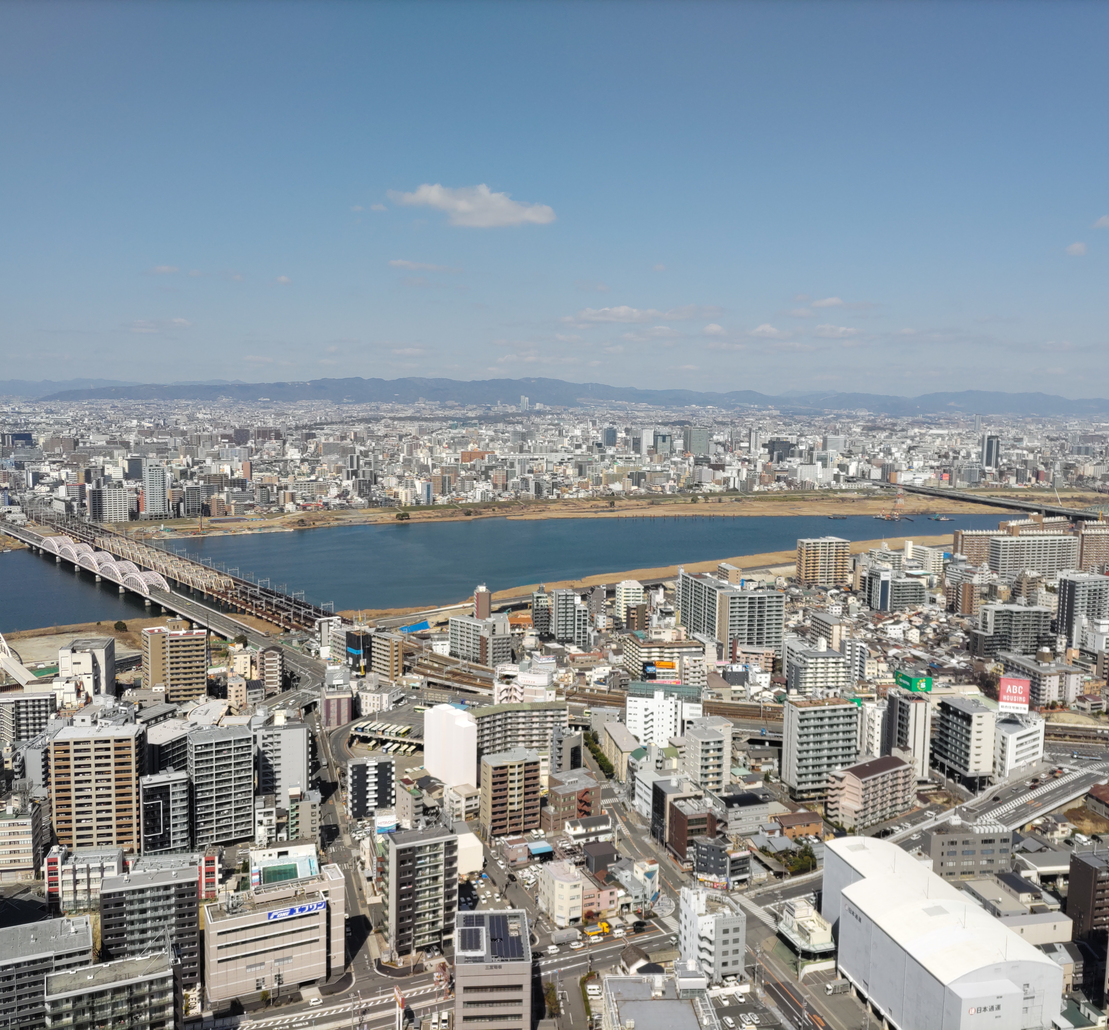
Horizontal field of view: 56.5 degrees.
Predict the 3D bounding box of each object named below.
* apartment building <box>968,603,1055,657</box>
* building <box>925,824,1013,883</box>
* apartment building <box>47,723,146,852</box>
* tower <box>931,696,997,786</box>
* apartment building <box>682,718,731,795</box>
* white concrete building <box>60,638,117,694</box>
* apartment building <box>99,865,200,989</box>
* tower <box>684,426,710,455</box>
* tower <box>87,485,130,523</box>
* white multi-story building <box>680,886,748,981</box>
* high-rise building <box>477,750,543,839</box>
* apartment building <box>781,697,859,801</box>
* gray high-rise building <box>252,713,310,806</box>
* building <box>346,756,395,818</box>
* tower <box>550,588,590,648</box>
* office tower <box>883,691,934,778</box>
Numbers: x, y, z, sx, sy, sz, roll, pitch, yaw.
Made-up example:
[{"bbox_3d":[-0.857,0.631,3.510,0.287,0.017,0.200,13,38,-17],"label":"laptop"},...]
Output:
[{"bbox_3d":[305.320,77.940,687.460,45.420,31.510,23.060,0,6,-10],"label":"apartment building"},{"bbox_3d":[149.660,123.060,378.790,31.300,18.000,12.500,0,6,-8],"label":"building"},{"bbox_3d":[-165.340,100.990,376.180,28.580,44.920,14.510,0,6,-11],"label":"apartment building"},{"bbox_3d":[183.480,101.650,462.110,10.350,34.500,25.170,-1,6,-13],"label":"tower"},{"bbox_3d":[64.270,102.510,432.990,15.210,30.810,14.910,-1,7,-18],"label":"apartment building"},{"bbox_3d":[-248.040,87.360,550.890,22.300,36.000,29.000,0,6,-10],"label":"white concrete building"},{"bbox_3d":[-112.420,117.440,288.700,25.110,32.700,9.220,-1,7,-19],"label":"apartment building"},{"bbox_3d":[445.820,-229.270,3247.630,59.730,94.000,52.750,-1,7,-16],"label":"tower"},{"bbox_3d":[-566.900,-11.420,1312.800,44.530,41.920,14.910,-2,7,-27],"label":"tower"},{"bbox_3d":[45.860,120.680,298.180,14.710,23.850,11.950,-1,7,-15],"label":"white multi-story building"},{"bbox_3d":[-17.520,110.410,407.260,20.600,30.500,12.000,-2,7,-24],"label":"high-rise building"},{"bbox_3d":[115.970,102.960,452.380,28.200,40.500,12.800,-1,7,-16],"label":"apartment building"},{"bbox_3d":[-101.690,99.590,389.270,18.170,40.720,7.380,0,6,-6],"label":"gray high-rise building"},{"bbox_3d":[-75.280,111.410,422.340,18.400,23.000,7.800,-1,7,-17],"label":"building"},{"bbox_3d":[10.430,70.160,698.870,18.190,34.610,27.830,-1,7,-13],"label":"tower"},{"bbox_3d":[158.740,100.160,463.540,10.090,36.460,16.970,-1,6,-16],"label":"office tower"}]

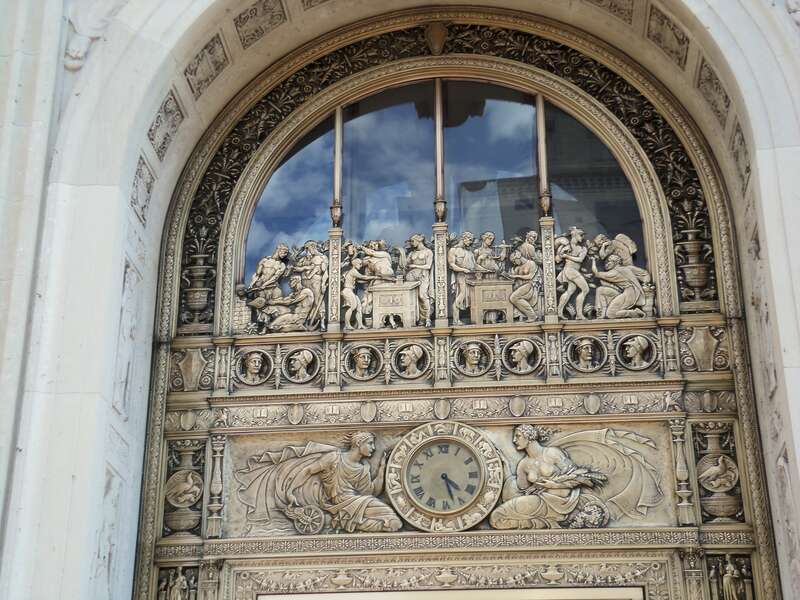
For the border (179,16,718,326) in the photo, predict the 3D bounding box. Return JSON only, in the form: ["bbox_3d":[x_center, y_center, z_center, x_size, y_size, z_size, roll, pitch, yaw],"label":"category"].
[{"bbox_3d":[0.366,-1.230,12.871,4.630,3.180,0.220,-3,-26,5],"label":"border"}]

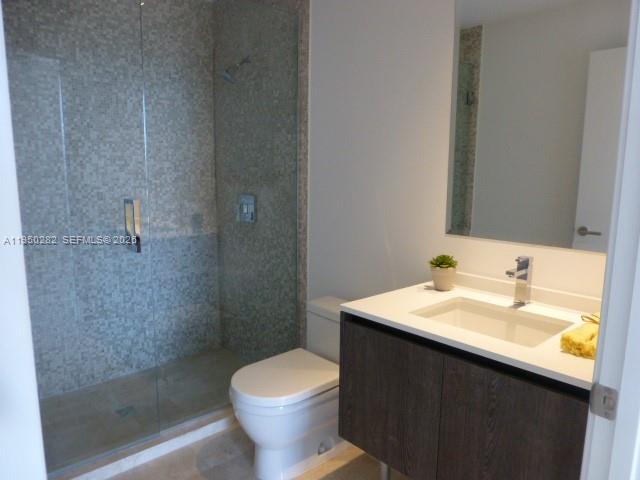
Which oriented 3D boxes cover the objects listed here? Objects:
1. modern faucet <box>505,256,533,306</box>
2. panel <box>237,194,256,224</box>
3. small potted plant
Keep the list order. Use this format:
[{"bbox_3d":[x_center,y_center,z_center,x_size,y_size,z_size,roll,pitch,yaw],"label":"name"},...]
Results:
[{"bbox_3d":[0.671,0.145,1.507,0.163,0.165,0.045,-6,10,-41],"label":"modern faucet"},{"bbox_3d":[-0.495,-0.203,2.902,0.065,0.183,0.180,-6,10,-41],"label":"panel"},{"bbox_3d":[0.491,0.123,1.751,0.112,0.141,0.112,0,8,0],"label":"small potted plant"}]

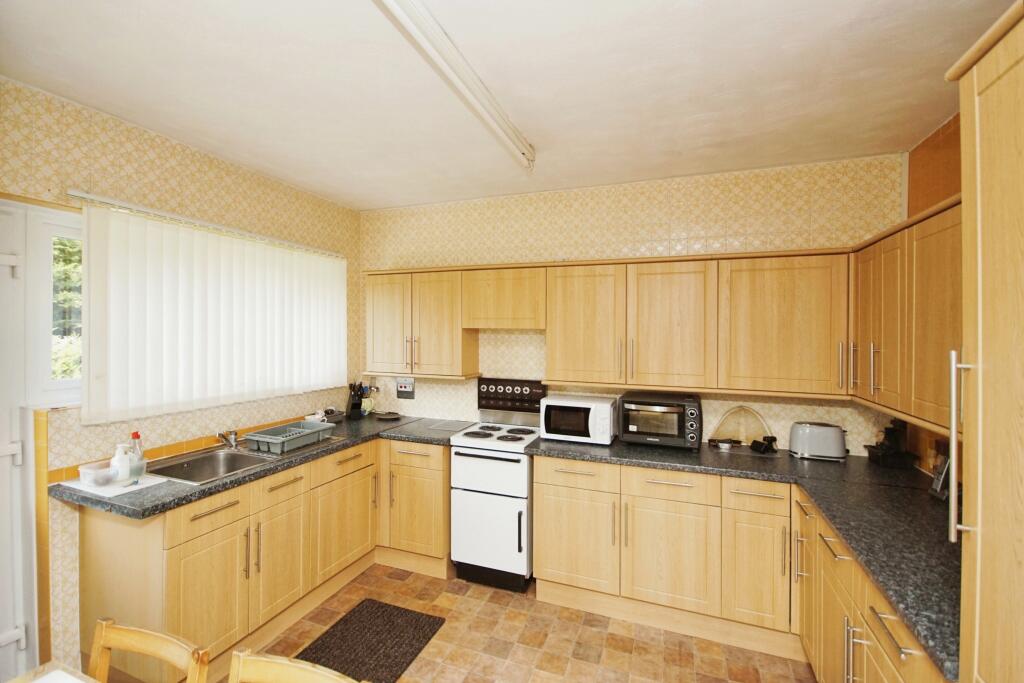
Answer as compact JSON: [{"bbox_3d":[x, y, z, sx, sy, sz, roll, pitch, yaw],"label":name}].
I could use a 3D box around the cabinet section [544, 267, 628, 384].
[{"bbox_3d":[0.512,-0.107,2.968,0.497,0.721,0.320,1,1,21],"label":"cabinet section"}]

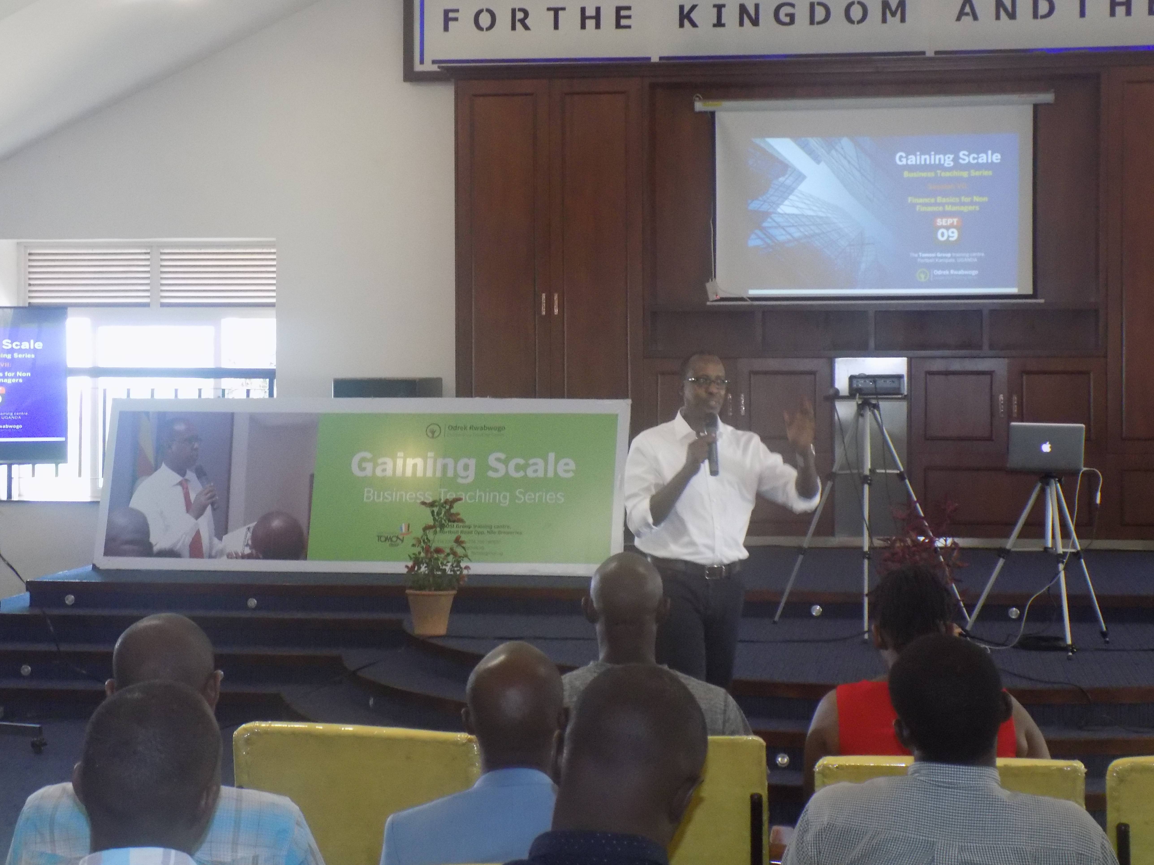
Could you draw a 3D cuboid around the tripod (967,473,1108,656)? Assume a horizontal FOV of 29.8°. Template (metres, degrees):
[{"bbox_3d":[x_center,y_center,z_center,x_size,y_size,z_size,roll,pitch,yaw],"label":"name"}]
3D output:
[{"bbox_3d":[2.100,0.583,9.720,0.700,0.790,0.640,0,1,0],"label":"tripod"}]

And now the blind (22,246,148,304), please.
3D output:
[{"bbox_3d":[-3.567,-1.137,15.800,0.950,0.430,0.060,0,1,8],"label":"blind"}]

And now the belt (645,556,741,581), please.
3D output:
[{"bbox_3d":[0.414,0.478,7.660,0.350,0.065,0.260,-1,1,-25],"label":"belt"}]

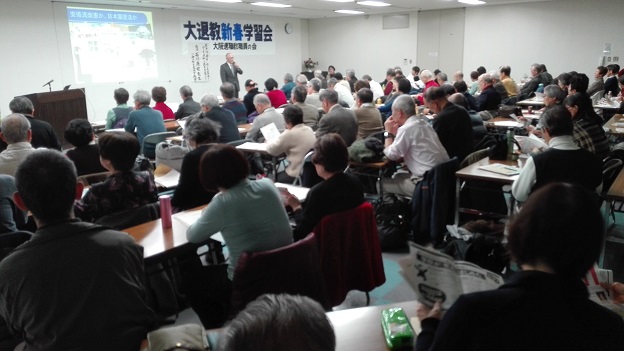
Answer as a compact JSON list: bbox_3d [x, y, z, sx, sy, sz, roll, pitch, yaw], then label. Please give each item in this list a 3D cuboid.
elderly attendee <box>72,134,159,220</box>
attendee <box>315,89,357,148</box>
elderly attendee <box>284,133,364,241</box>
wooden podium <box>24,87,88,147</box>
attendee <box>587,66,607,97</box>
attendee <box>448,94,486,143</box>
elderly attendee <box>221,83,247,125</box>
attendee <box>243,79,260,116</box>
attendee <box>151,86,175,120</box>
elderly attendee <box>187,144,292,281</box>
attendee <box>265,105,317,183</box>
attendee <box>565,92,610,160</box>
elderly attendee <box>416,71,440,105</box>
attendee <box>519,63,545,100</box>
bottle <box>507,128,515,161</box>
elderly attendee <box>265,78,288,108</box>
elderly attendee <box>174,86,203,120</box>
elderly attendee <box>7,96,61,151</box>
[{"bbox_3d":[-1.185,0.316,2.715,0.720,1.200,0.460,12,20,41],"label":"elderly attendee"},{"bbox_3d":[0.166,-0.300,4.795,0.800,1.241,0.520,14,21,43],"label":"attendee"},{"bbox_3d":[0.082,0.282,2.984,0.780,1.149,0.460,13,21,42],"label":"elderly attendee"},{"bbox_3d":[-4.141,-0.800,7.226,0.500,1.120,1.080,3,15,15],"label":"wooden podium"},{"bbox_3d":[4.732,-1.213,7.752,0.800,1.303,0.480,9,18,34],"label":"attendee"},{"bbox_3d":[1.628,-0.288,4.895,0.800,1.199,0.500,12,20,38],"label":"attendee"},{"bbox_3d":[-1.248,-0.676,6.359,0.700,1.250,0.460,12,20,41],"label":"elderly attendee"},{"bbox_3d":[-1.039,-0.927,7.228,0.780,1.231,0.500,14,21,43],"label":"attendee"},{"bbox_3d":[-2.078,-0.607,6.149,0.480,1.212,0.780,-13,19,-36],"label":"attendee"},{"bbox_3d":[-0.352,0.395,2.571,0.500,1.160,0.800,-14,20,-40],"label":"elderly attendee"},{"bbox_3d":[-0.196,-0.104,4.281,0.800,1.142,0.500,13,20,41],"label":"attendee"},{"bbox_3d":[2.437,-0.147,4.128,0.820,1.211,0.500,10,19,36],"label":"attendee"},{"bbox_3d":[1.861,-1.093,7.501,0.800,1.306,0.500,11,19,38],"label":"elderly attendee"},{"bbox_3d":[4.285,-1.629,9.215,0.900,1.300,0.500,10,19,37],"label":"attendee"},{"bbox_3d":[1.666,-0.260,3.750,0.064,0.270,0.064,-1,15,0],"label":"bottle"},{"bbox_3d":[-0.799,-1.097,7.957,0.700,1.240,0.460,12,20,41],"label":"elderly attendee"},{"bbox_3d":[-1.950,-0.799,6.991,0.480,1.195,0.780,-14,20,-40],"label":"elderly attendee"},{"bbox_3d":[-3.156,-0.265,5.011,0.500,1.239,0.780,-11,18,-32],"label":"elderly attendee"}]

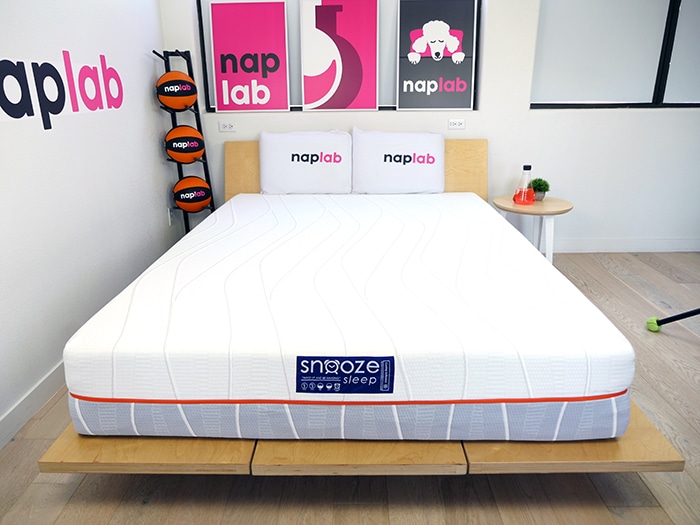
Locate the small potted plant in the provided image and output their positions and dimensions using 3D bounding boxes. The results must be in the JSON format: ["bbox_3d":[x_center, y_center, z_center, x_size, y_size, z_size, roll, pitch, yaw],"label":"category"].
[{"bbox_3d":[1.256,-0.481,3.189,0.140,0.140,0.140,0,20,2],"label":"small potted plant"}]

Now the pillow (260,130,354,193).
[{"bbox_3d":[-0.283,-0.643,3.160,0.600,0.415,0.140,0,4,2],"label":"pillow"}]

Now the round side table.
[{"bbox_3d":[1.181,-0.171,3.180,0.485,0.435,0.485,0,20,2],"label":"round side table"}]

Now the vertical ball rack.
[{"bbox_3d":[-1.083,-0.650,3.223,0.200,1.390,0.240,0,20,2],"label":"vertical ball rack"}]

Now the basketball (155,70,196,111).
[{"bbox_3d":[-1.082,-1.065,3.026,0.240,0.240,0.240,-7,21,-17],"label":"basketball"}]

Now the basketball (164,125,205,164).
[{"bbox_3d":[-1.065,-0.758,3.136,0.240,0.240,0.240,-7,21,-17],"label":"basketball"}]

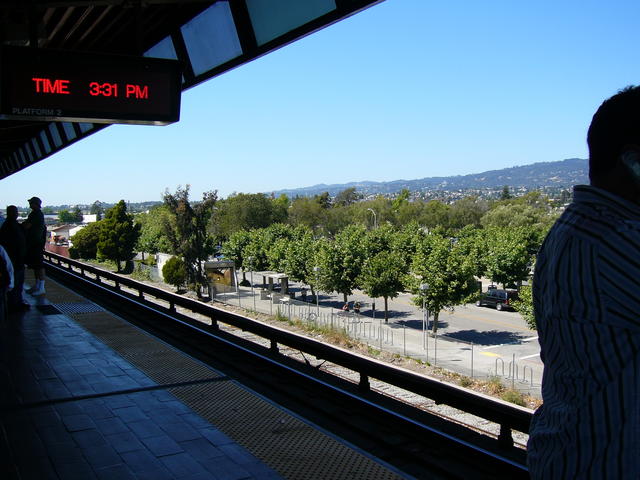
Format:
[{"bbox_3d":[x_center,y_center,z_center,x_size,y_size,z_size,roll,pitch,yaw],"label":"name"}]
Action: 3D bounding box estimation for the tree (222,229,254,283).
[{"bbox_3d":[-9.621,1.942,76.393,3.770,6.600,3.660,0,3,0],"label":"tree"}]

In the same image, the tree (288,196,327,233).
[{"bbox_3d":[-2.704,-3.485,139.982,8.220,11.850,7.970,0,3,0],"label":"tree"}]

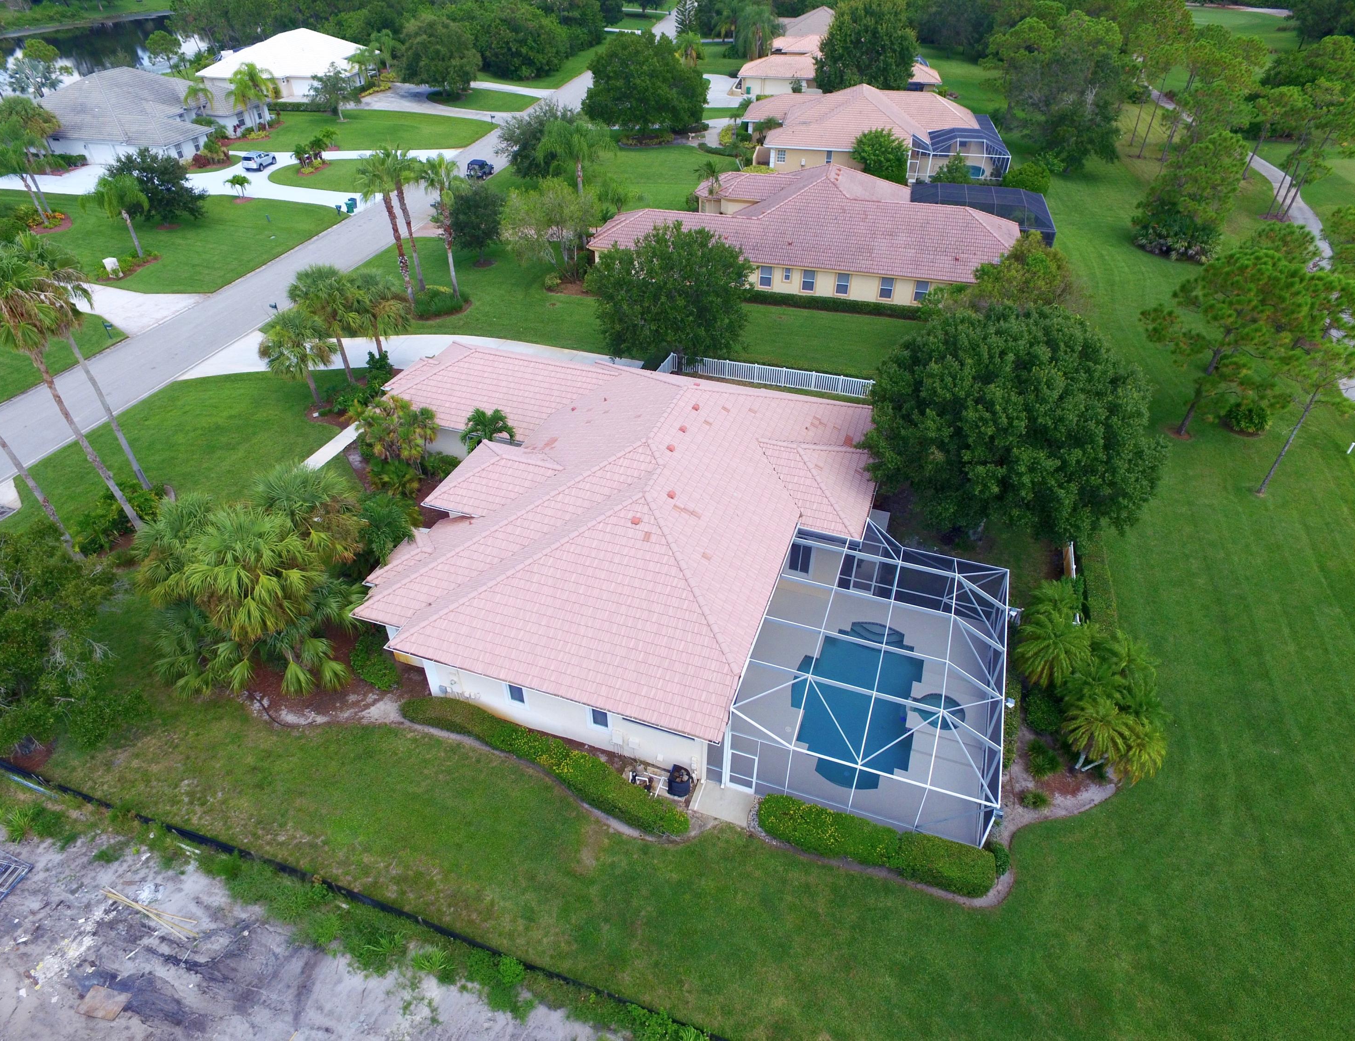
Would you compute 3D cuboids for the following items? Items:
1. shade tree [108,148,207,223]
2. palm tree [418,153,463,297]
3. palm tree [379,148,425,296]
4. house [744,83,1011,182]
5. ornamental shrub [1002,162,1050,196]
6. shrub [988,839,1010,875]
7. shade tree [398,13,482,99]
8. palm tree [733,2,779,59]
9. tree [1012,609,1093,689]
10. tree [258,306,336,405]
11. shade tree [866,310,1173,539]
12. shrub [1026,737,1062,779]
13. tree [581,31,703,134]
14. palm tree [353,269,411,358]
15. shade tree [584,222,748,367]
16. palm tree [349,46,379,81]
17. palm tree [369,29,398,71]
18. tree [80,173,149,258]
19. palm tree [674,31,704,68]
[{"bbox_3d":[-46.059,-28.809,70.224,8.700,6.000,8.700,-21,44,-25],"label":"shade tree"},{"bbox_3d":[-15.475,-19.700,54.671,3.400,9.600,3.400,0,39,0],"label":"palm tree"},{"bbox_3d":[-19.023,-21.439,57.862,3.150,10.170,3.150,0,38,0],"label":"palm tree"},{"bbox_3d":[21.351,-44.458,89.292,27.950,7.000,21.900,8,39,9],"label":"house"},{"bbox_3d":[32.621,-31.757,75.093,4.400,3.300,4.400,0,39,0],"label":"ornamental shrub"},{"bbox_3d":[9.681,10.242,24.264,0.800,0.800,0.950,0,39,0],"label":"shrub"},{"bbox_3d":[-35.801,-70.073,121.123,12.200,10.700,11.800,0,39,0],"label":"shade tree"},{"bbox_3d":[13.831,-81.760,134.520,7.000,8.300,7.000,3,39,4],"label":"palm tree"},{"bbox_3d":[13.331,5.109,28.960,2.600,3.000,2.600,0,39,0],"label":"tree"},{"bbox_3d":[-21.249,-9.185,45.741,4.000,5.940,4.000,0,38,0],"label":"tree"},{"bbox_3d":[13.412,-3.238,33.420,11.500,10.500,11.500,0,39,0],"label":"shade tree"},{"bbox_3d":[12.705,8.251,27.796,1.250,1.150,1.250,0,38,0],"label":"shrub"},{"bbox_3d":[-4.355,-54.781,101.361,15.400,11.200,14.200,0,39,0],"label":"tree"},{"bbox_3d":[-17.299,-11.665,48.255,3.250,6.750,3.250,0,38,0],"label":"palm tree"},{"bbox_3d":[-0.403,-12.411,46.074,9.300,9.000,9.300,0,39,0],"label":"shade tree"},{"bbox_3d":[-43.859,-63.150,112.453,3.800,5.400,3.800,0,39,0],"label":"palm tree"},{"bbox_3d":[-46.107,-73.691,126.185,4.600,5.700,4.600,-11,40,-14],"label":"palm tree"},{"bbox_3d":[-44.462,-24.412,64.467,4.690,6.440,4.690,0,38,0],"label":"tree"},{"bbox_3d":[2.076,-75.519,130.549,5.000,7.000,5.000,0,39,0],"label":"palm tree"}]

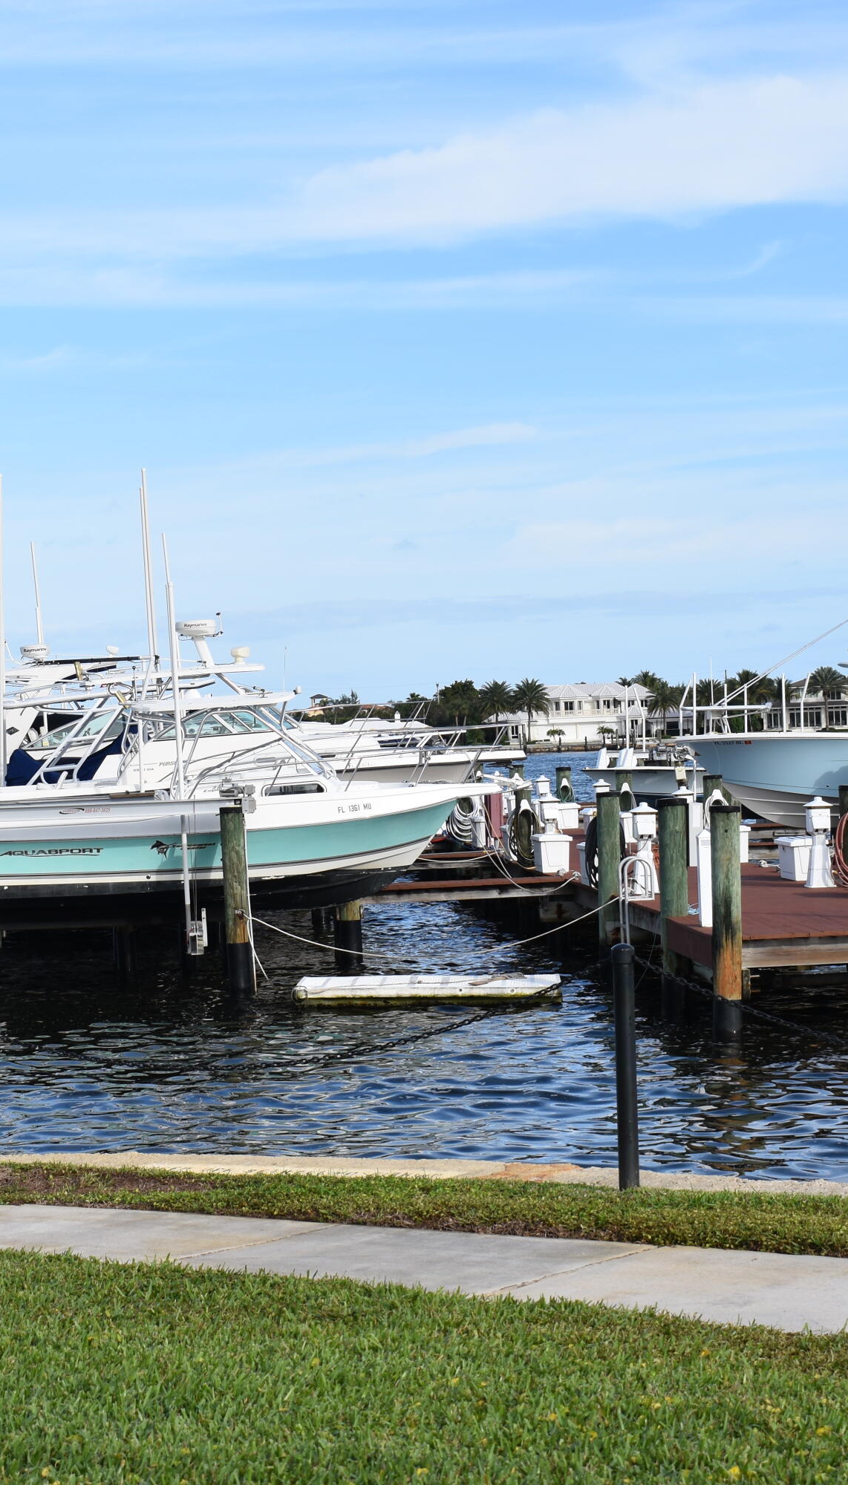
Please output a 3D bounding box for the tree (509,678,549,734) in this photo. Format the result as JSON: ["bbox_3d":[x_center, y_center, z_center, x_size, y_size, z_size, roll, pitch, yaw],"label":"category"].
[{"bbox_3d":[16.185,-4.684,428.000,6.420,10.430,6.420,-2,0,0],"label":"tree"}]

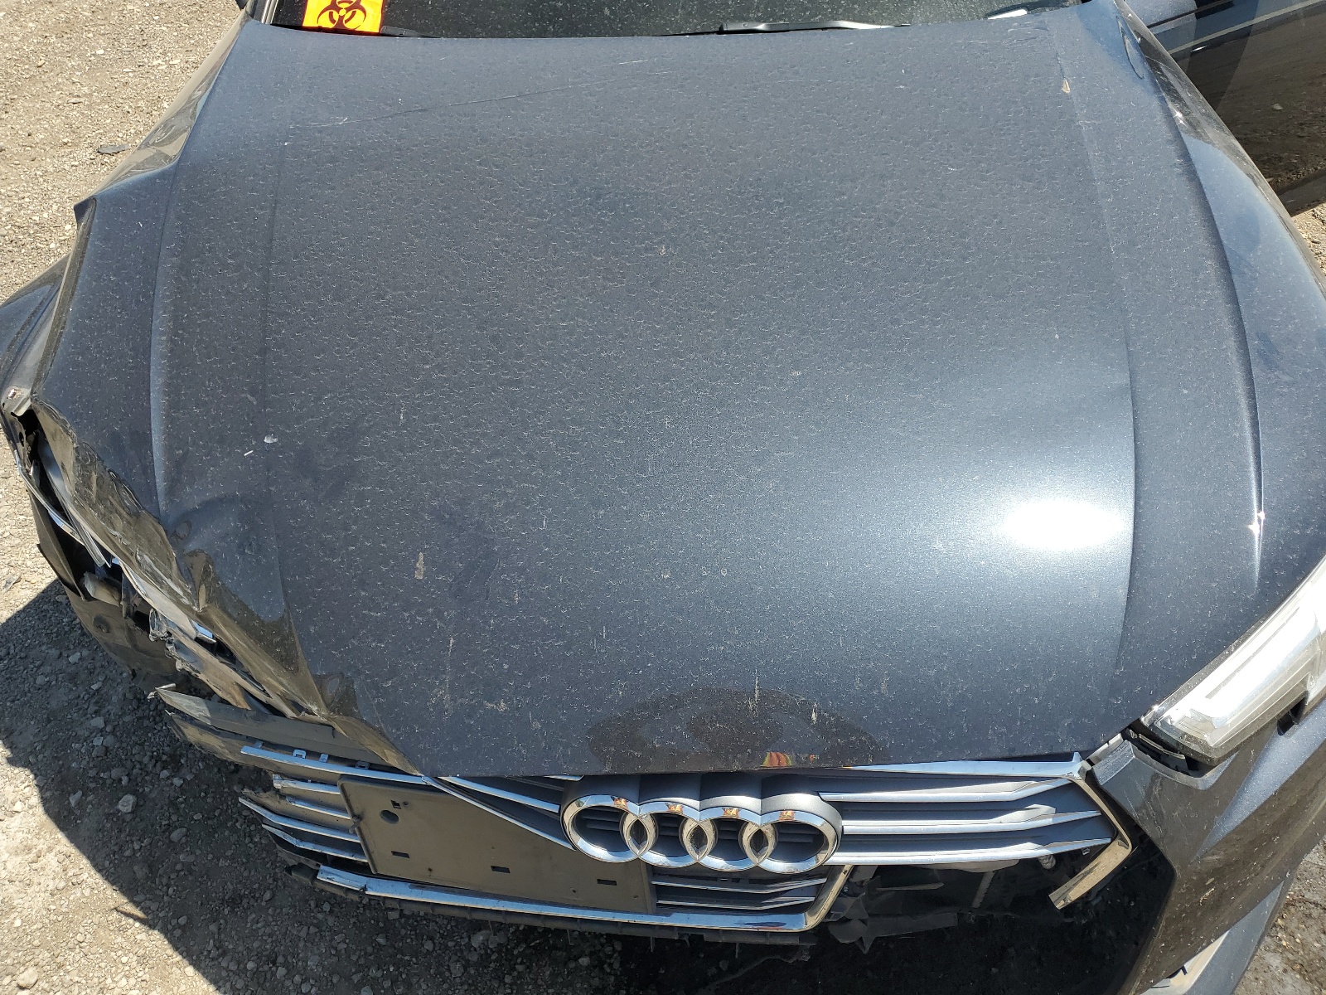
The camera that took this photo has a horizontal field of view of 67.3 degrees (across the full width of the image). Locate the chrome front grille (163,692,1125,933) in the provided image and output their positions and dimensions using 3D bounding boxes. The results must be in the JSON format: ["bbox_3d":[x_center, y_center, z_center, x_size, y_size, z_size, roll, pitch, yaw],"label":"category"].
[{"bbox_3d":[-0.010,0.357,1.125,0.990,0.360,0.160,2,42,2],"label":"chrome front grille"}]

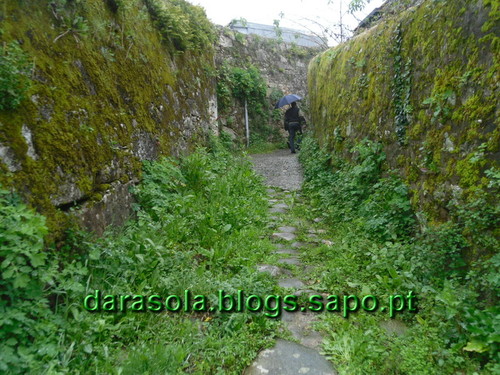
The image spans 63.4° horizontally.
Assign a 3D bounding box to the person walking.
[{"bbox_3d":[1.440,-1.950,13.300,0.580,1.700,0.480,1,8,9],"label":"person walking"}]

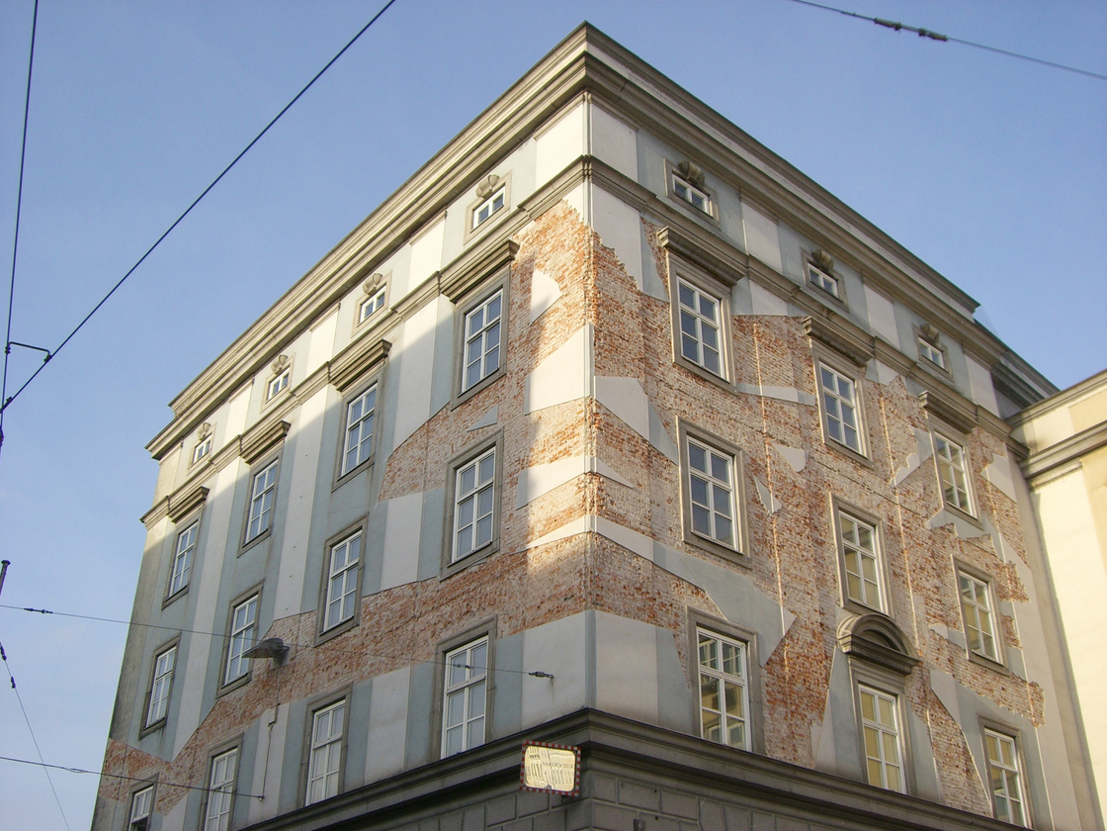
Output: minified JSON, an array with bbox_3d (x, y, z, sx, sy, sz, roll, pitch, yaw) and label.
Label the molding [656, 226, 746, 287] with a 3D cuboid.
[{"bbox_3d":[3.069,-3.222,25.111,2.436,0.280,0.308,25,-38,-36],"label":"molding"}]

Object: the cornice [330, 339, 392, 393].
[{"bbox_3d":[-4.599,-1.158,28.956,0.294,0.378,2.457,24,-38,-33],"label":"cornice"}]

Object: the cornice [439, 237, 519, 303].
[{"bbox_3d":[-1.554,-2.957,25.577,0.308,0.280,2.436,22,-36,-32],"label":"cornice"}]

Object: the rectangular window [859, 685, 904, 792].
[{"bbox_3d":[6.260,6.308,23.493,1.280,1.988,0.160,25,-38,-36],"label":"rectangular window"}]

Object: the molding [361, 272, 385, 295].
[{"bbox_3d":[-4.480,-3.269,30.220,0.210,0.441,0.756,24,-38,-33],"label":"molding"}]

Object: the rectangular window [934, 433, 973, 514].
[{"bbox_3d":[10.039,1.498,30.538,1.290,1.980,0.160,25,-38,-36],"label":"rectangular window"}]

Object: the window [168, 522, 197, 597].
[{"bbox_3d":[-10.211,3.988,33.565,0.150,2.000,1.190,25,-40,-33],"label":"window"}]

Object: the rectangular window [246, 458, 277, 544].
[{"bbox_3d":[-7.479,2.319,31.608,0.160,1.988,1.316,22,-36,-32],"label":"rectangular window"}]

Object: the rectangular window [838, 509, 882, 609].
[{"bbox_3d":[6.213,2.978,24.643,1.190,2.000,0.150,25,-40,-33],"label":"rectangular window"}]

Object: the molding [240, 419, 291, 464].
[{"bbox_3d":[-7.644,0.808,32.255,0.308,0.280,2.436,22,-36,-32],"label":"molding"}]

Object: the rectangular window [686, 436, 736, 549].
[{"bbox_3d":[2.997,1.496,23.032,1.320,2.030,0.160,25,-38,-36],"label":"rectangular window"}]

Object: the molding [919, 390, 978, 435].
[{"bbox_3d":[10.145,0.016,31.086,2.420,0.360,0.310,25,-38,-36],"label":"molding"}]

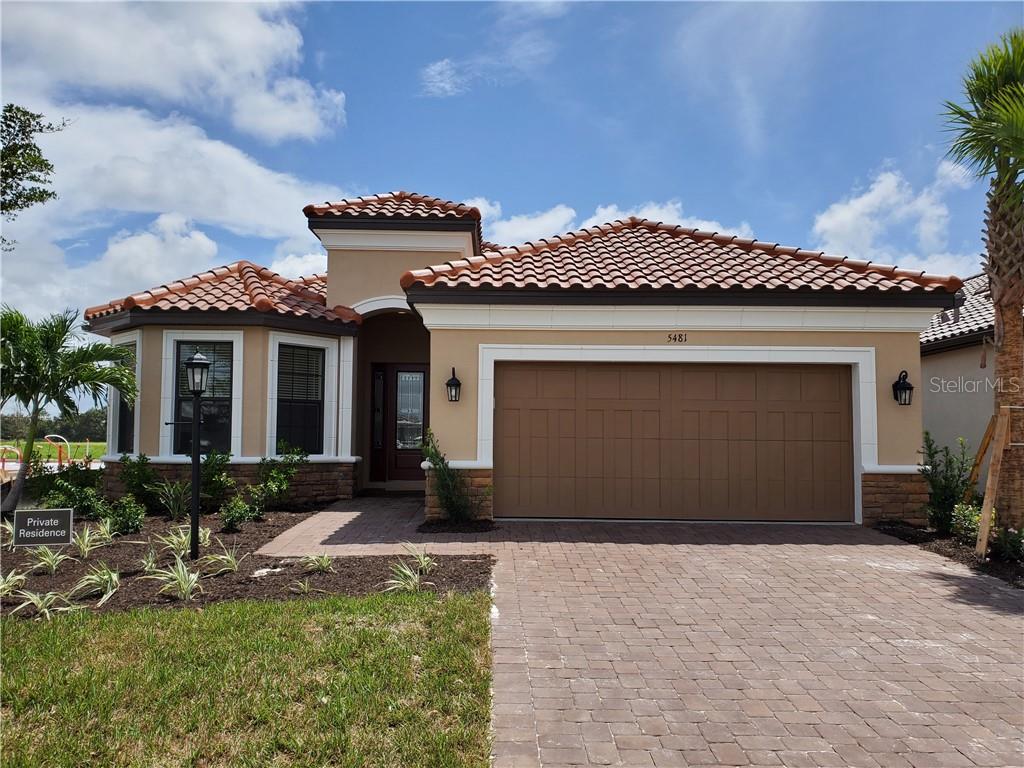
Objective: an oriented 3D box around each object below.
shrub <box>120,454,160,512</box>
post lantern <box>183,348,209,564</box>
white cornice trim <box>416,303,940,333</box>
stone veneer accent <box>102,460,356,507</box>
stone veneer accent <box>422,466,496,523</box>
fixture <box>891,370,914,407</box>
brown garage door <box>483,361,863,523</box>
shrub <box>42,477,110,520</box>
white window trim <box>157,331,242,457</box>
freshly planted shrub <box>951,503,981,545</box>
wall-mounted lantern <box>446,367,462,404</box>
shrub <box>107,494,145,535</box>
[{"bbox_3d":[-5.490,1.451,11.334,0.624,0.850,0.620,0,-3,1],"label":"shrub"},{"bbox_3d":[-3.238,0.726,7.868,0.265,2.150,0.265,0,-4,1],"label":"post lantern"},{"bbox_3d":[2.194,-0.873,10.301,6.996,0.306,0.200,0,-3,1],"label":"white cornice trim"},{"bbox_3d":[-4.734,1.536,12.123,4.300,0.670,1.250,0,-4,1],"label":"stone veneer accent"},{"bbox_3d":[-0.701,1.466,10.326,0.920,0.690,0.300,0,-4,1],"label":"stone veneer accent"},{"bbox_3d":[5.167,0.057,10.164,0.210,0.455,0.260,0,-3,1],"label":"fixture"},{"bbox_3d":[2.194,0.778,10.478,4.877,2.134,0.100,0,-4,1],"label":"brown garage door"},{"bbox_3d":[-5.965,1.588,10.533,0.941,0.530,0.750,0,-3,1],"label":"shrub"},{"bbox_3d":[-4.895,0.157,12.181,1.289,1.994,0.100,0,-3,1],"label":"white window trim"},{"bbox_3d":[5.474,1.660,9.223,0.427,0.476,0.460,0,-3,1],"label":"freshly planted shrub"},{"bbox_3d":[-0.769,0.012,10.272,0.204,0.460,0.260,0,-3,1],"label":"wall-mounted lantern"},{"bbox_3d":[-4.731,1.597,9.414,0.460,0.484,0.460,0,-4,1],"label":"shrub"}]

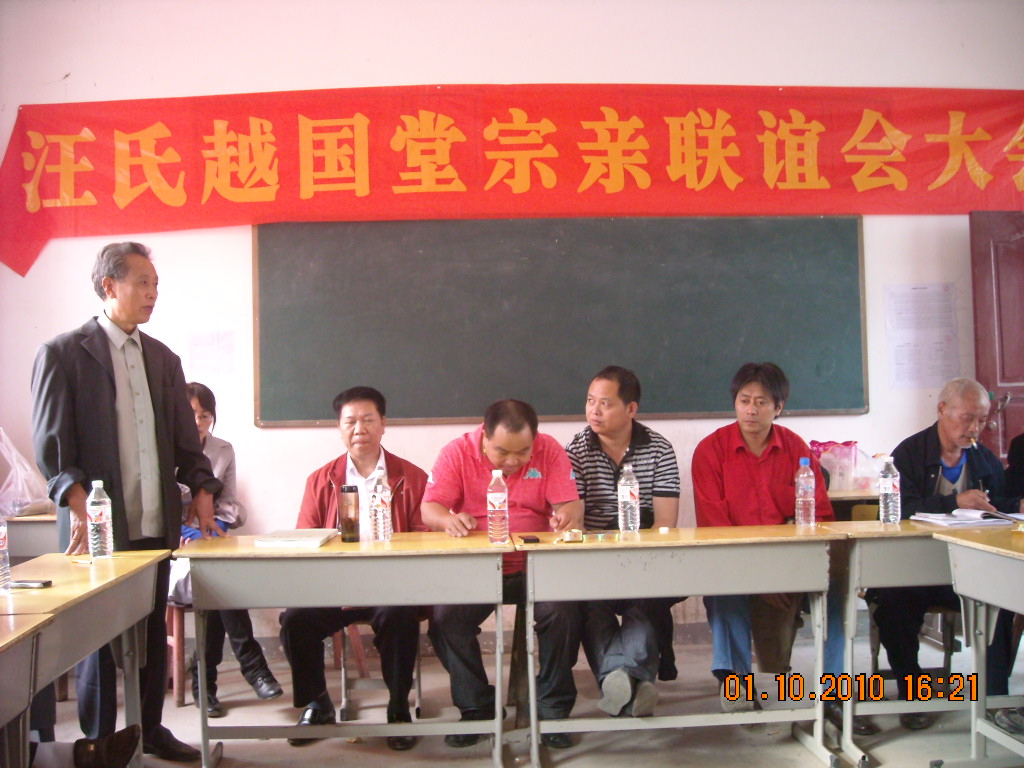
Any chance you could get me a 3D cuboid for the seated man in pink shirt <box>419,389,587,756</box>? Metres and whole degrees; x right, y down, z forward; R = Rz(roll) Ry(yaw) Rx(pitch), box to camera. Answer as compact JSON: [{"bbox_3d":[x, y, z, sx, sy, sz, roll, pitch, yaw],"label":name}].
[{"bbox_3d":[-0.030,0.650,3.790,0.590,1.215,0.740,-1,-1,-1],"label":"seated man in pink shirt"}]

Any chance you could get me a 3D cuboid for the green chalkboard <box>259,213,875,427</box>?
[{"bbox_3d":[0.236,-0.307,4.970,2.960,0.990,0.040,-1,-1,-2],"label":"green chalkboard"}]

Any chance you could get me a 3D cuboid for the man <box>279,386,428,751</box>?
[{"bbox_3d":[-0.575,0.637,3.860,0.530,1.270,0.760,-1,-1,-2],"label":"man"}]

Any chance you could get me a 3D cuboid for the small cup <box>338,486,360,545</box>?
[{"bbox_3d":[-0.534,0.426,3.400,0.062,0.185,0.062,-1,-1,-2],"label":"small cup"}]

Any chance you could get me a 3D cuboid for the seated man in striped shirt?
[{"bbox_3d":[0.430,0.548,3.830,0.470,1.260,0.780,-1,-1,3],"label":"seated man in striped shirt"}]

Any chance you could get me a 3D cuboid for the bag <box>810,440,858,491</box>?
[{"bbox_3d":[1.490,0.378,4.760,0.220,0.225,0.130,-1,-1,-2],"label":"bag"}]

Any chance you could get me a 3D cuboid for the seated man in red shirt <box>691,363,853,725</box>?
[{"bbox_3d":[0.965,0.577,3.830,0.570,1.330,0.780,-1,-1,-3],"label":"seated man in red shirt"}]

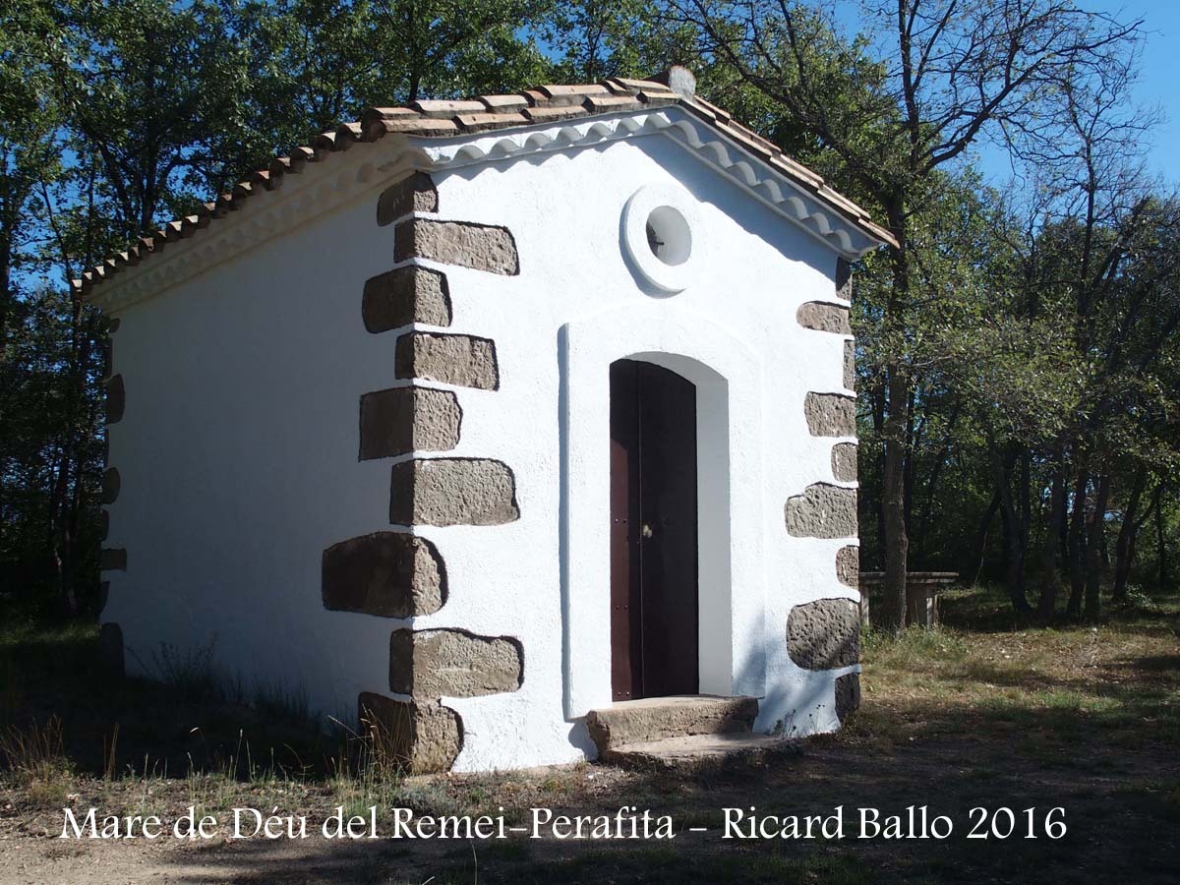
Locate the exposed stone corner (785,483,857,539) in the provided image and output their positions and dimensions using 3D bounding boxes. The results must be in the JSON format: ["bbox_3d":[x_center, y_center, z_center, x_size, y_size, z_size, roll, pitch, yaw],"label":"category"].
[{"bbox_3d":[1.472,0.464,8.752,0.716,0.374,0.266,4,-7,-38],"label":"exposed stone corner"}]

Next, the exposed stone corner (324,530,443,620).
[{"bbox_3d":[-1.199,0.757,7.471,0.211,0.472,1.071,3,-6,-38],"label":"exposed stone corner"}]

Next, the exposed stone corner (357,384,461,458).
[{"bbox_3d":[-0.988,-0.094,7.104,0.295,0.363,0.600,4,-7,-38],"label":"exposed stone corner"}]

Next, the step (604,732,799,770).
[{"bbox_3d":[0.659,1.730,7.210,1.135,0.102,0.593,4,-7,-38],"label":"step"}]

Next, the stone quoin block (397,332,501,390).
[{"bbox_3d":[-0.806,-0.446,7.329,0.556,0.291,0.217,3,-6,-38],"label":"stone quoin block"}]

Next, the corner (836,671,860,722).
[{"bbox_3d":[1.638,1.803,9.268,0.252,0.350,0.525,3,-6,-38],"label":"corner"}]

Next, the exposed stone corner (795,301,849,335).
[{"bbox_3d":[1.588,-0.883,9.259,0.553,0.214,0.245,3,-6,-38],"label":"exposed stone corner"}]

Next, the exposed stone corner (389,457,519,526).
[{"bbox_3d":[-0.756,0.289,7.334,0.697,0.384,0.253,3,-6,-38],"label":"exposed stone corner"}]

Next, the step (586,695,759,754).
[{"bbox_3d":[0.444,1.728,8.104,1.274,0.224,0.469,3,-6,-38],"label":"step"}]

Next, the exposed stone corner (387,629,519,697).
[{"bbox_3d":[-0.708,1.171,6.956,0.706,0.363,0.225,4,-7,-38],"label":"exposed stone corner"}]

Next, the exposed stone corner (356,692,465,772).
[{"bbox_3d":[-1.016,1.600,7.250,0.322,0.420,0.602,3,-6,-38],"label":"exposed stone corner"}]

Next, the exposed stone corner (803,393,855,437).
[{"bbox_3d":[1.552,-0.173,8.879,0.522,0.302,0.266,4,-7,-38],"label":"exposed stone corner"}]

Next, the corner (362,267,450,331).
[{"bbox_3d":[-1.011,-0.755,7.141,0.225,0.317,0.583,4,-7,-38],"label":"corner"}]

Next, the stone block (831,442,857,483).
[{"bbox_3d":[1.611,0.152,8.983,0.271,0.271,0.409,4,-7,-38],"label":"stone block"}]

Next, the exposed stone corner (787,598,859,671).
[{"bbox_3d":[1.464,1.281,8.676,0.716,0.476,0.286,4,-7,-38],"label":"exposed stone corner"}]

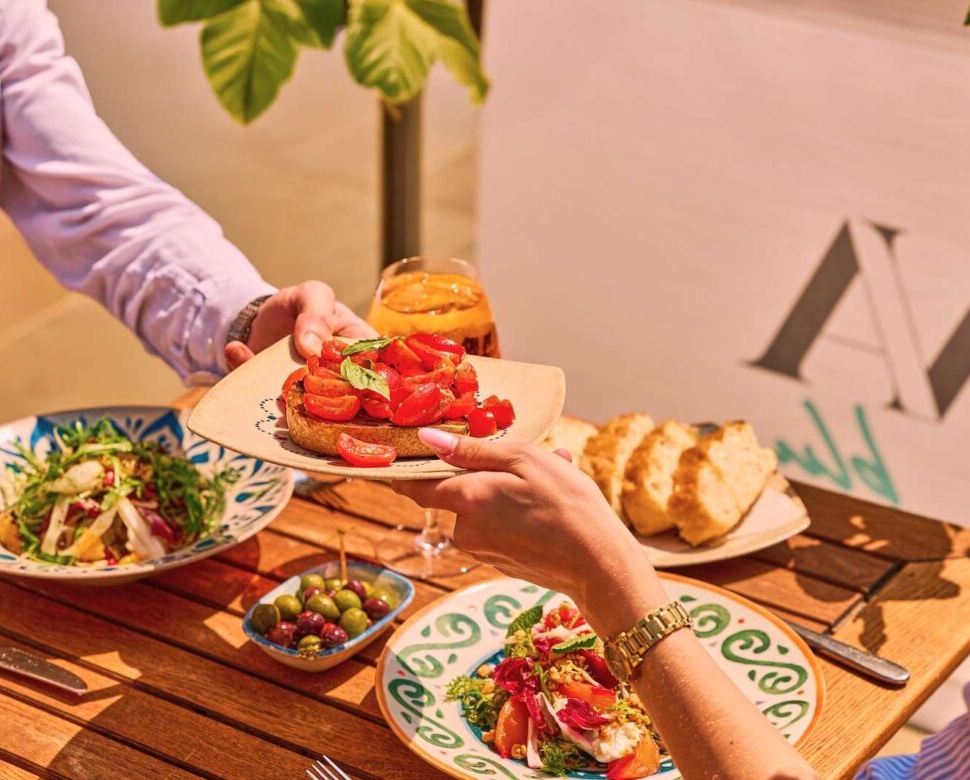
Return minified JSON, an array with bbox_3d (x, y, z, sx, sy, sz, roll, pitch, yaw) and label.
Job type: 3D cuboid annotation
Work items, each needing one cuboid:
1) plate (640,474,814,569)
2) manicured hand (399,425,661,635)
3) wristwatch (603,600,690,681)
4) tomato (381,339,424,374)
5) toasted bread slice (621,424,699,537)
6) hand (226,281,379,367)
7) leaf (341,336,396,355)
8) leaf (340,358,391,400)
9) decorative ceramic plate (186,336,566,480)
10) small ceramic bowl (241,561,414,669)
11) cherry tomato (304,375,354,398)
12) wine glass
[{"bbox_3d":[0.113,0.086,1.669,0.225,0.025,0.225,-9,26,-19],"label":"plate"},{"bbox_3d":[0.026,0.083,1.335,0.175,0.090,0.090,29,35,28],"label":"manicured hand"},{"bbox_3d":[0.095,0.146,1.318,0.052,0.059,0.028,-21,60,-27],"label":"wristwatch"},{"bbox_3d":[-0.053,-0.022,1.451,0.028,0.019,0.021,0,25,0],"label":"tomato"},{"bbox_3d":[0.133,0.067,1.673,0.032,0.068,0.085,12,27,25],"label":"toasted bread slice"},{"bbox_3d":[-0.113,-0.032,1.455,0.135,0.070,0.095,20,31,38],"label":"hand"},{"bbox_3d":[-0.070,-0.027,1.375,0.038,0.012,0.020,-8,25,-18],"label":"leaf"},{"bbox_3d":[-0.075,-0.007,1.430,0.022,0.010,0.042,-32,58,-32],"label":"leaf"},{"bbox_3d":[-0.065,0.016,1.458,0.227,0.025,0.227,7,24,15],"label":"decorative ceramic plate"},{"bbox_3d":[-0.102,0.158,1.498,0.086,0.035,0.125,16,29,30],"label":"small ceramic bowl"},{"bbox_3d":[-0.093,-0.002,1.357,0.032,0.018,0.020,-4,24,-9],"label":"cherry tomato"},{"bbox_3d":[-0.037,0.021,1.624,0.096,0.214,0.096,0,24,0],"label":"wine glass"}]

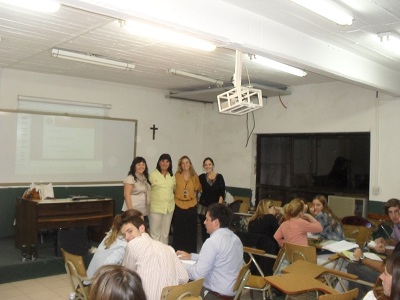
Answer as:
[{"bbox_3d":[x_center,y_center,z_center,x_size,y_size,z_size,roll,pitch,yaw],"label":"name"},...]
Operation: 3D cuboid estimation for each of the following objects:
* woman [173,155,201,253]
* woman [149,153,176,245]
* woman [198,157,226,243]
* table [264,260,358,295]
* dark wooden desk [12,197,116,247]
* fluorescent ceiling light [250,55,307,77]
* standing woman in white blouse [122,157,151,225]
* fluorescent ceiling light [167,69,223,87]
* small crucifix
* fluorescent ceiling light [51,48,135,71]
[{"bbox_3d":[-0.225,0.908,6.599,0.469,1.626,0.306,2,-1,-6],"label":"woman"},{"bbox_3d":[-0.579,0.885,6.263,0.490,1.646,0.306,2,-1,-10],"label":"woman"},{"bbox_3d":[0.159,0.931,6.875,0.479,1.607,0.296,1,-1,-5],"label":"woman"},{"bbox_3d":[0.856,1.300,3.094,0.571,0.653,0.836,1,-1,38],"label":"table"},{"bbox_3d":[-1.873,1.071,5.781,1.061,0.745,0.714,2,-1,-37],"label":"dark wooden desk"},{"bbox_3d":[1.142,-1.202,5.773,1.224,0.102,0.153,2,-1,-41],"label":"fluorescent ceiling light"},{"bbox_3d":[-0.935,0.902,6.059,0.469,1.589,0.306,2,-1,-23],"label":"standing woman in white blouse"},{"bbox_3d":[-0.051,-1.224,6.834,1.224,0.092,0.112,2,-1,-41],"label":"fluorescent ceiling light"},{"bbox_3d":[-0.931,-0.360,8.313,0.194,0.321,0.031,2,-1,-39],"label":"small crucifix"},{"bbox_3d":[-1.489,-1.260,5.732,1.244,0.102,0.143,2,-1,-41],"label":"fluorescent ceiling light"}]

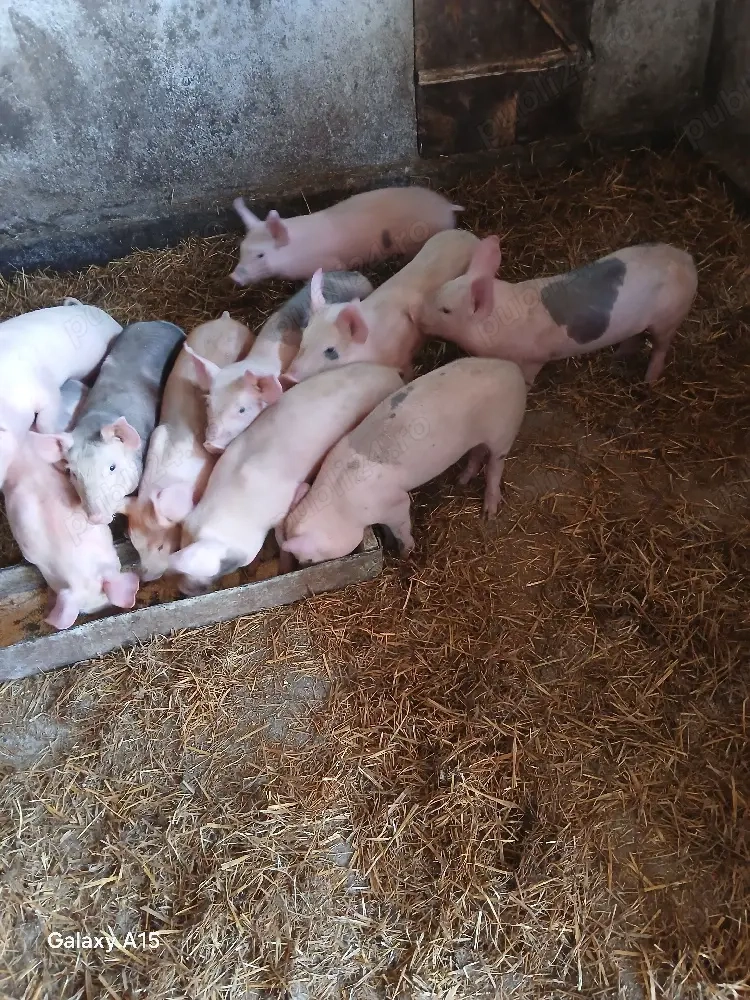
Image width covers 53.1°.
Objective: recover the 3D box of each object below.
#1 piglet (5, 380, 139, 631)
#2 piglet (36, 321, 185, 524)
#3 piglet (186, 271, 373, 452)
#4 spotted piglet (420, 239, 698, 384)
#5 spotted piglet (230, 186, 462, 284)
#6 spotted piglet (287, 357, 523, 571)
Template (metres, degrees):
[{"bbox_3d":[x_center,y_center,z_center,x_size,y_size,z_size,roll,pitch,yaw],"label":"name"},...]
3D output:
[{"bbox_3d":[-0.712,-0.035,1.827,0.230,0.400,0.617,-13,41,-9],"label":"piglet"},{"bbox_3d":[-0.594,-0.160,1.951,0.220,0.410,0.721,-4,40,2],"label":"piglet"},{"bbox_3d":[-0.229,-0.328,2.097,0.220,0.420,0.765,14,44,22],"label":"piglet"},{"bbox_3d":[0.525,-0.547,2.272,0.776,0.410,0.220,-4,40,2],"label":"spotted piglet"},{"bbox_3d":[-0.099,-0.874,2.722,0.805,0.420,0.220,-10,40,-5],"label":"spotted piglet"},{"bbox_3d":[0.074,-0.088,1.787,0.635,0.410,0.220,-23,43,-19],"label":"spotted piglet"}]

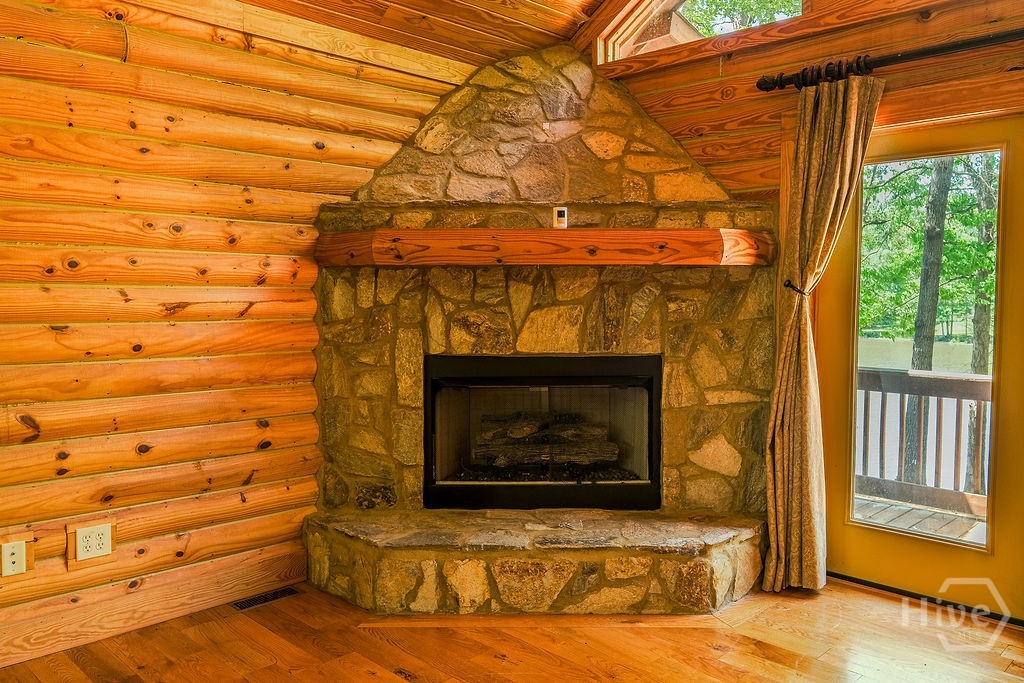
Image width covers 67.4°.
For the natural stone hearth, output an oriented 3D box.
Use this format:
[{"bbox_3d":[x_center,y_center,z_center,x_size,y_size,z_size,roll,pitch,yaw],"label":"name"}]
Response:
[{"bbox_3d":[0.117,0.966,3.434,2.140,0.300,0.530,0,3,0],"label":"natural stone hearth"}]

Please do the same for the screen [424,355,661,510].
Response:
[{"bbox_3d":[0.144,0.422,3.834,1.115,0.727,0.420,0,3,0],"label":"screen"}]

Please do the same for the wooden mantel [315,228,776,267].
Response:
[{"bbox_3d":[0.155,-0.418,3.449,2.110,0.162,0.230,0,3,0],"label":"wooden mantel"}]

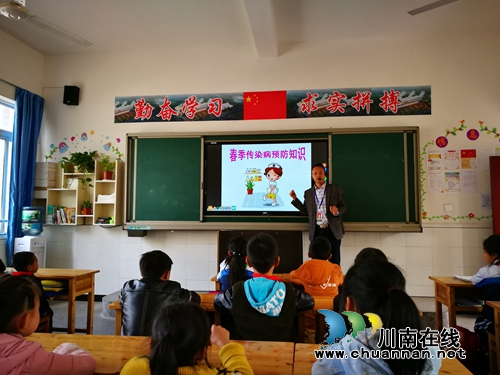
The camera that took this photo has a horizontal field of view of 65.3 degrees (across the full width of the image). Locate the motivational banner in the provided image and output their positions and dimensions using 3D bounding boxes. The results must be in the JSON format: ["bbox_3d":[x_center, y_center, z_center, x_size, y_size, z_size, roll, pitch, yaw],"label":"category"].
[{"bbox_3d":[0.220,-1.141,5.442,4.413,0.393,0.020,0,-5,7],"label":"motivational banner"}]

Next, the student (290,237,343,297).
[{"bbox_3d":[0.541,0.916,3.145,0.423,1.044,0.500,0,-5,7],"label":"student"}]

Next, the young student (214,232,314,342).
[{"bbox_3d":[0.080,0.804,2.133,0.533,1.102,0.530,0,-5,7],"label":"young student"}]

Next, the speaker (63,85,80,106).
[{"bbox_3d":[-2.579,-1.331,5.684,0.164,0.226,0.130,0,-5,-3],"label":"speaker"}]

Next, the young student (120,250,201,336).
[{"bbox_3d":[-0.497,0.859,2.214,0.455,1.000,0.500,-1,-5,15],"label":"young student"}]

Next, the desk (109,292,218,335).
[{"bbox_3d":[-0.222,1.033,2.368,1.140,0.680,0.410,0,-5,7],"label":"desk"}]

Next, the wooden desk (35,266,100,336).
[{"bbox_3d":[-2.034,1.124,3.572,1.140,0.680,0.410,0,-5,7],"label":"wooden desk"}]

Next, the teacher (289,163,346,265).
[{"bbox_3d":[0.796,0.543,4.538,0.664,1.672,0.420,-1,-5,10],"label":"teacher"}]

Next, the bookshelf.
[{"bbox_3d":[-2.317,0.090,5.548,1.014,0.910,0.220,0,-5,7],"label":"bookshelf"}]

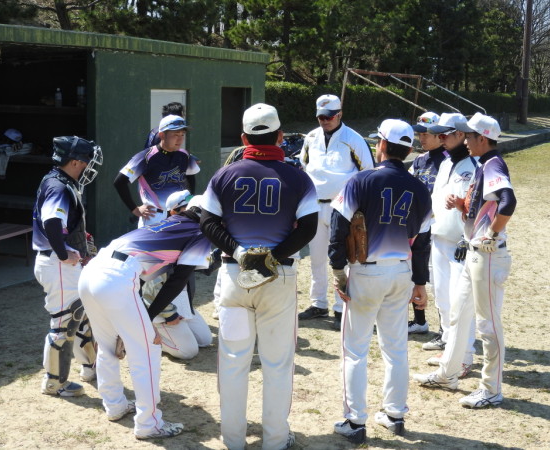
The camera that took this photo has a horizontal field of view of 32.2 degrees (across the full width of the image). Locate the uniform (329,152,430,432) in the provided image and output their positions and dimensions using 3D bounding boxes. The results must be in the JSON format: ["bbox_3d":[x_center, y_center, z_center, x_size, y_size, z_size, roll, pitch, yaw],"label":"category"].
[{"bbox_3d":[0.573,0.366,5.216,0.540,1.420,0.340,-4,9,-28],"label":"uniform"}]

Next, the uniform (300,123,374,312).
[{"bbox_3d":[0.473,-0.052,7.646,0.580,1.470,0.380,4,9,22],"label":"uniform"}]

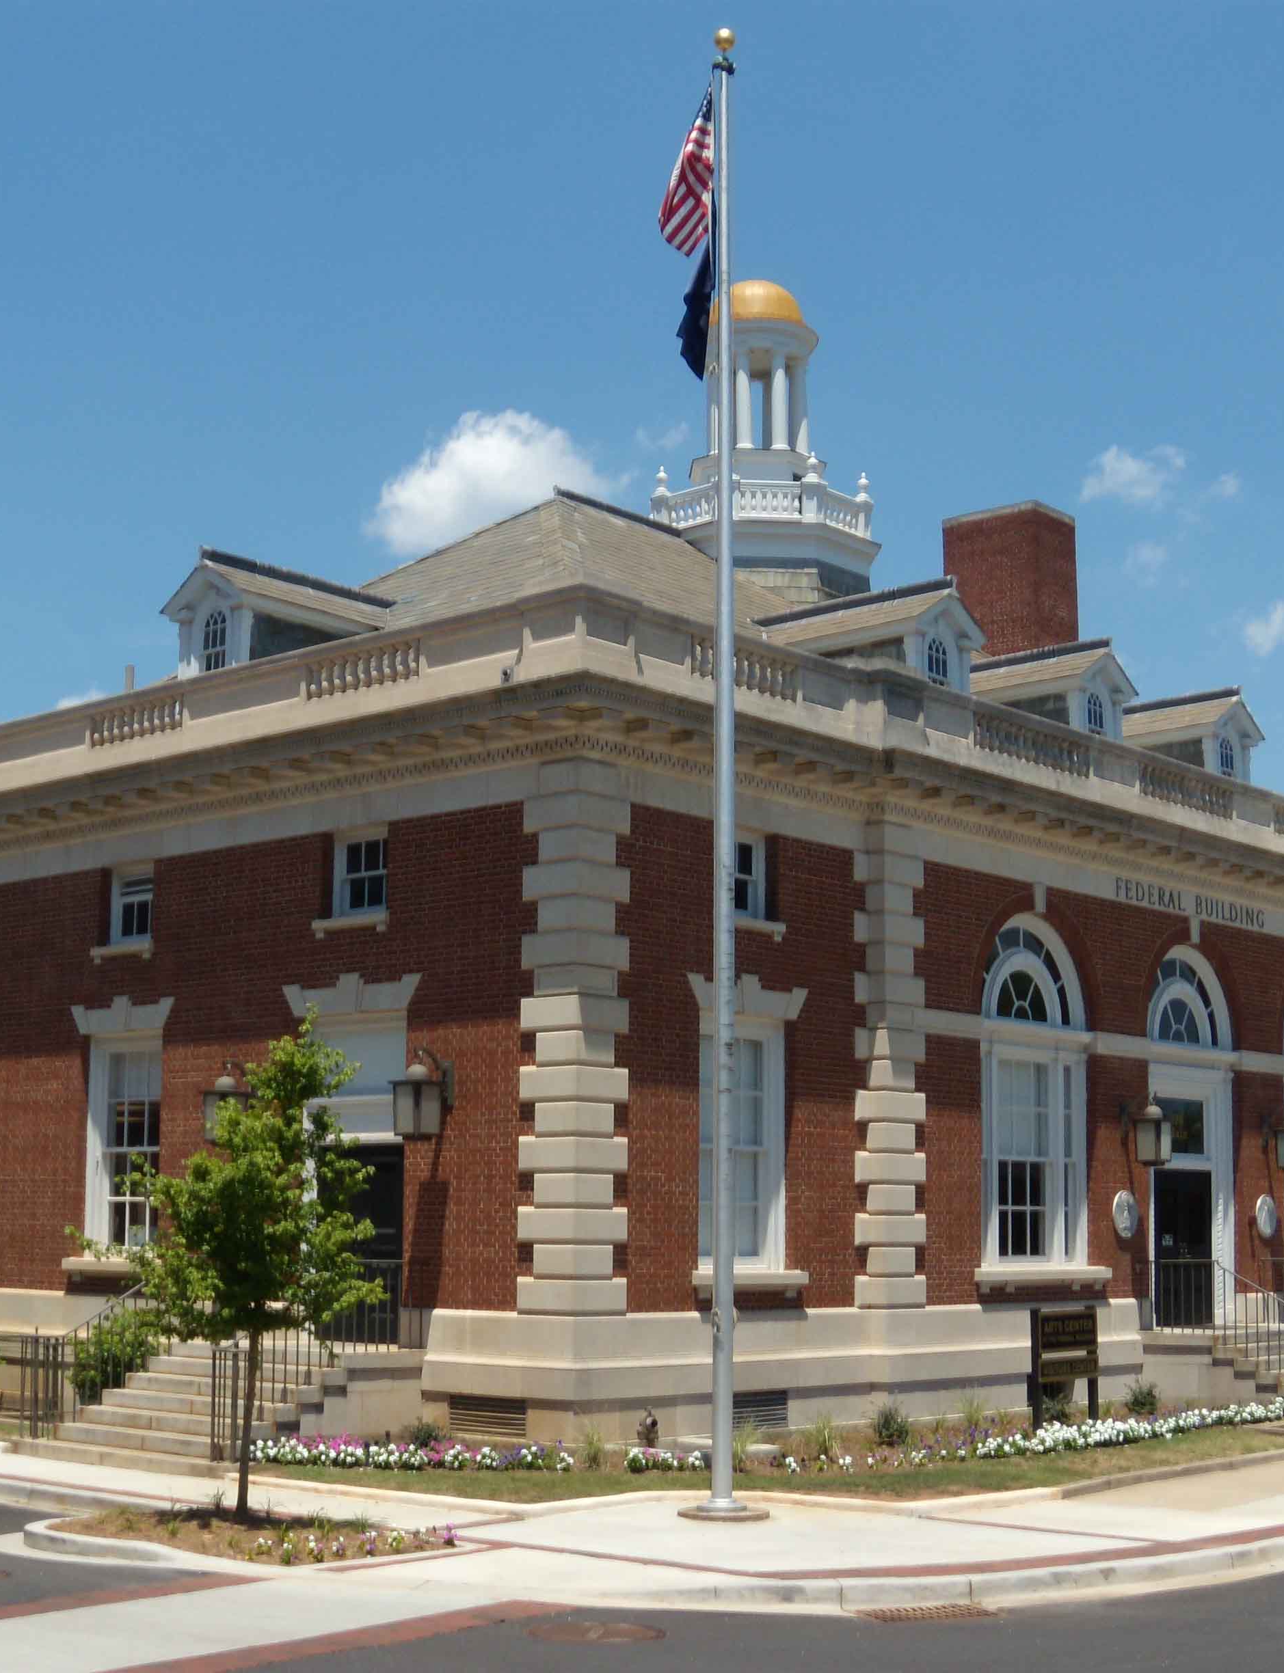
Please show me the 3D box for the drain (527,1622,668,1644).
[{"bbox_3d":[-0.270,4.816,13.969,0.820,0.040,0.820,1,-10,0],"label":"drain"}]

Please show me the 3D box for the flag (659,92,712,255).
[{"bbox_3d":[0.378,-5.669,19.730,0.500,1.520,0.360,1,-10,0],"label":"flag"}]

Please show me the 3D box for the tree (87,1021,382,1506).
[{"bbox_3d":[-3.198,3.259,18.038,2.300,3.850,2.200,1,-10,0],"label":"tree"}]

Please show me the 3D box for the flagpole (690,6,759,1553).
[{"bbox_3d":[0.704,-0.831,19.295,0.560,12.560,0.560,1,-10,0],"label":"flagpole"}]

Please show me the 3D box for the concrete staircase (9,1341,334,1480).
[{"bbox_3d":[-4.282,5.424,22.110,3.000,1.040,1.900,-8,-13,41],"label":"concrete staircase"}]

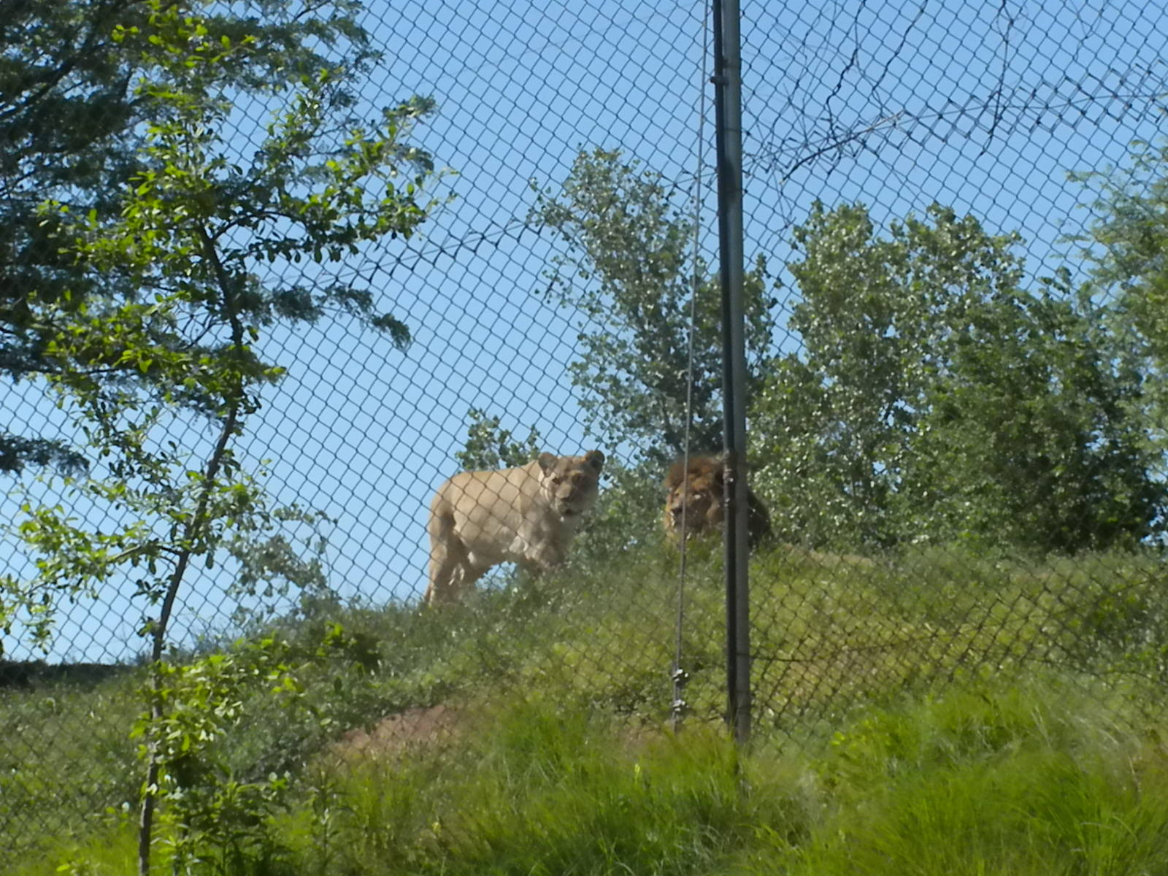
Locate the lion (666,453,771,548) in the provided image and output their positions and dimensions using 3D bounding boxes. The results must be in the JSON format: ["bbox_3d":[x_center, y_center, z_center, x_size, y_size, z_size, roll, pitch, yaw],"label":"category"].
[{"bbox_3d":[0.880,0.550,25.200,0.720,0.920,1.750,-5,-9,35],"label":"lion"}]

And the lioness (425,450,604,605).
[{"bbox_3d":[-0.410,0.600,24.200,0.500,1.060,1.500,6,-9,-42],"label":"lioness"}]

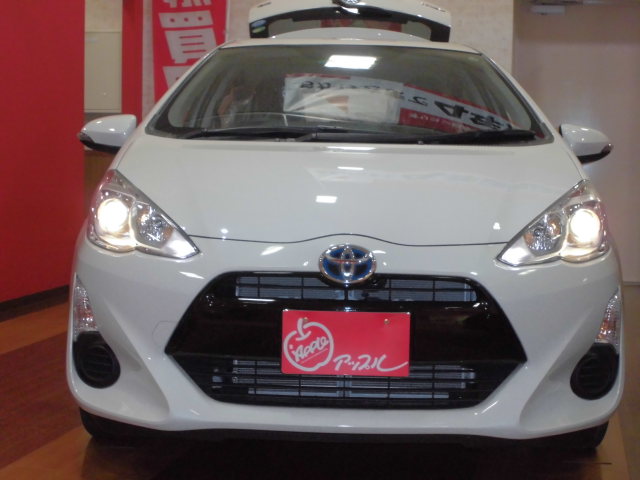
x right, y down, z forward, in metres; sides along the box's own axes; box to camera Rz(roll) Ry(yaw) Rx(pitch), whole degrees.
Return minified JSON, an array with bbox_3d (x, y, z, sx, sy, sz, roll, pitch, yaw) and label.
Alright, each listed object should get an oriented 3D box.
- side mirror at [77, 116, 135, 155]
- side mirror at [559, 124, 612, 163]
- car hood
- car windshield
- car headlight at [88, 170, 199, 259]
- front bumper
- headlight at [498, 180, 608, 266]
[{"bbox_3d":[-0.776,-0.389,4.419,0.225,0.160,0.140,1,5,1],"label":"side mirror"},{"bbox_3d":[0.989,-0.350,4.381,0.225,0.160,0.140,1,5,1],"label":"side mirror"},{"bbox_3d":[0.090,-0.175,3.604,1.470,0.300,1.080,1,5,1],"label":"car hood"},{"bbox_3d":[0.115,-0.551,4.379,1.450,0.405,0.750,1,5,1],"label":"car windshield"},{"bbox_3d":[-0.497,-0.084,3.405,0.390,0.240,0.540,1,5,1],"label":"car headlight"},{"bbox_3d":[0.074,0.243,3.299,1.670,0.530,0.540,1,5,1],"label":"front bumper"},{"bbox_3d":[0.663,-0.058,3.380,0.390,0.240,0.540,1,5,1],"label":"headlight"}]

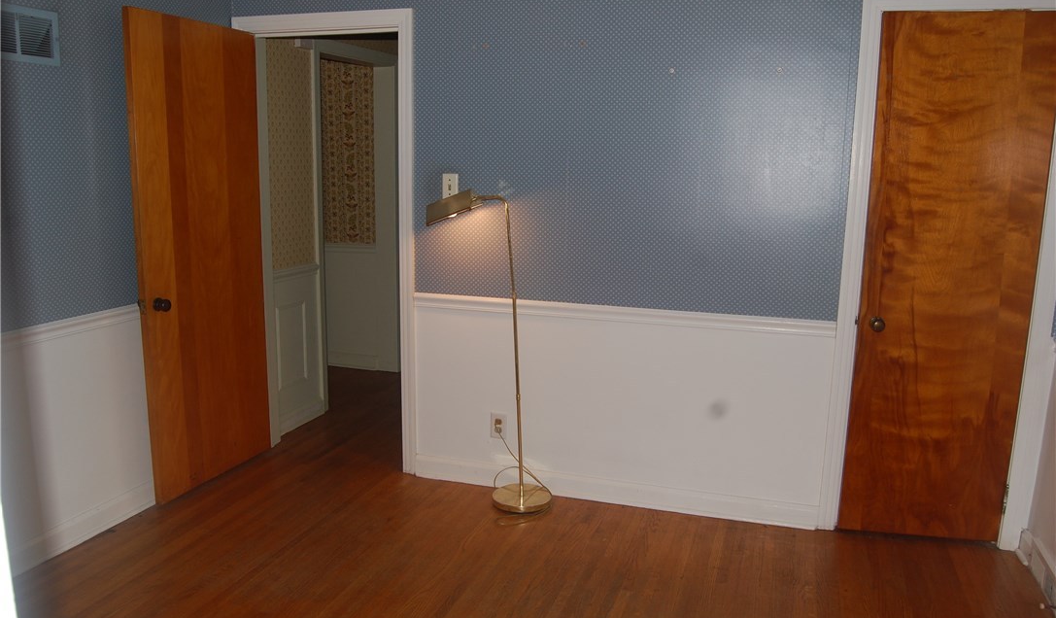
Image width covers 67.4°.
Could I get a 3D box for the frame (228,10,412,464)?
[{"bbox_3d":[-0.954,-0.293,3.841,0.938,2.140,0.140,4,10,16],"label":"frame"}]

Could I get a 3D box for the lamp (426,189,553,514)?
[{"bbox_3d":[-0.168,0.177,3.463,0.595,1.376,0.250,4,10,16],"label":"lamp"}]

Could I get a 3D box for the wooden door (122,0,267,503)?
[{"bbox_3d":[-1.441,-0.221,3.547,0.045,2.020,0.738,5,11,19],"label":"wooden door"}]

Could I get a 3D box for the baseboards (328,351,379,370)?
[{"bbox_3d":[-1.307,0.381,5.841,0.445,0.110,0.025,4,10,16],"label":"baseboards"}]

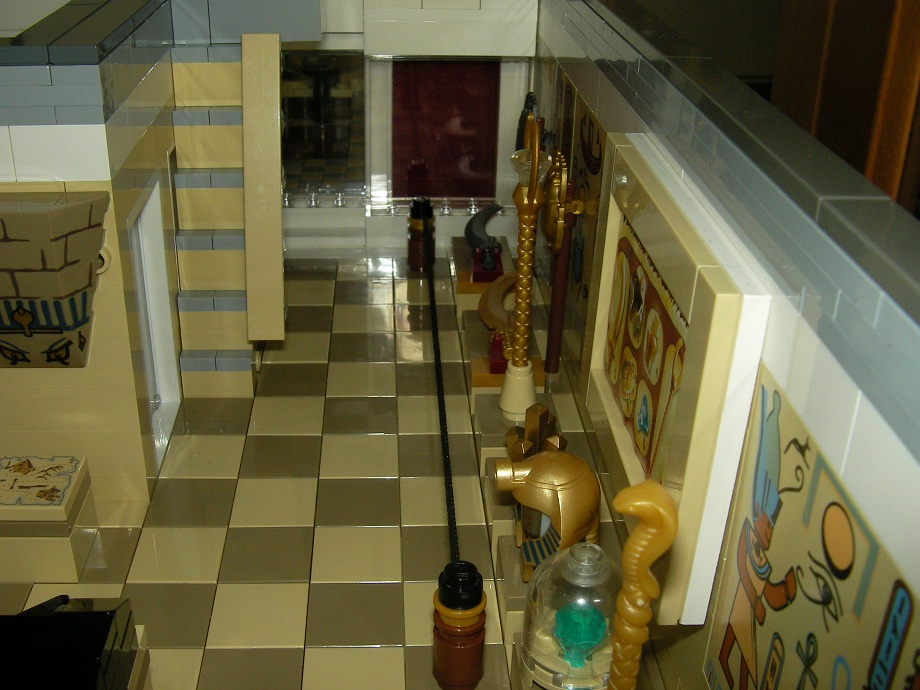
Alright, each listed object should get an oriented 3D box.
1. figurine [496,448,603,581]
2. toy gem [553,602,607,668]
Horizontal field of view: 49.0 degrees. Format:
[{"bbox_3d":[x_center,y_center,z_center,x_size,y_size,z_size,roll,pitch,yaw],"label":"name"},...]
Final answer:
[{"bbox_3d":[0.014,0.027,0.161,0.017,0.021,0.013,0,27,-5],"label":"figurine"},{"bbox_3d":[0.017,0.041,0.142,0.008,0.009,0.008,0,27,-5],"label":"toy gem"}]

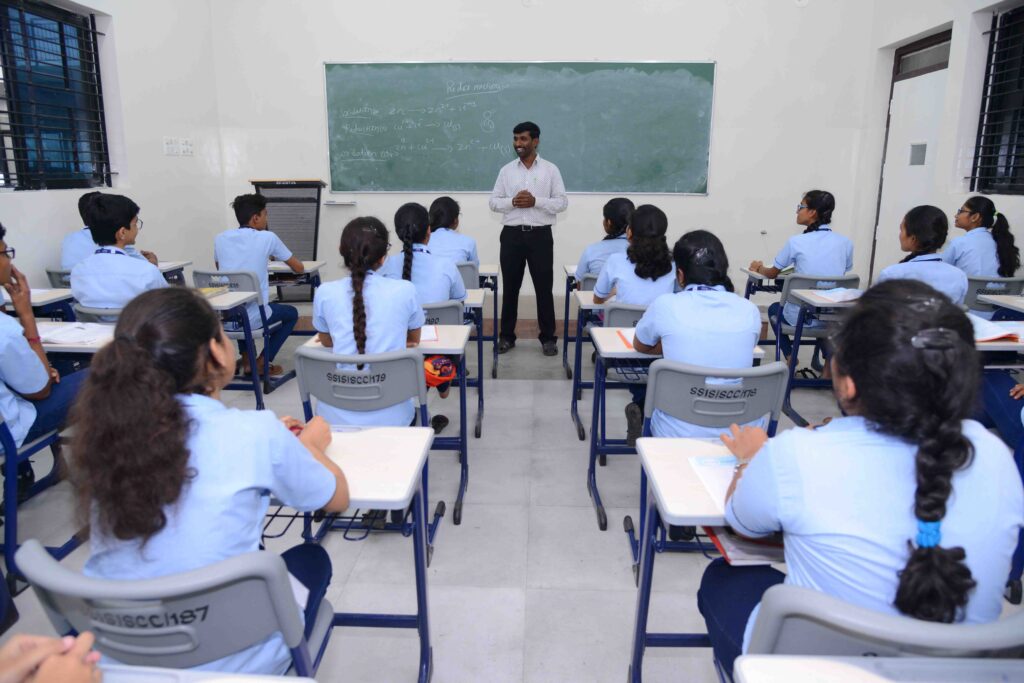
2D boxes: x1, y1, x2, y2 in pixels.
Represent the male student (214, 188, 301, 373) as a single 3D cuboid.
[{"bbox_3d":[-1.609,-0.355,4.526,0.450,1.220,0.640,3,13,12],"label":"male student"}]

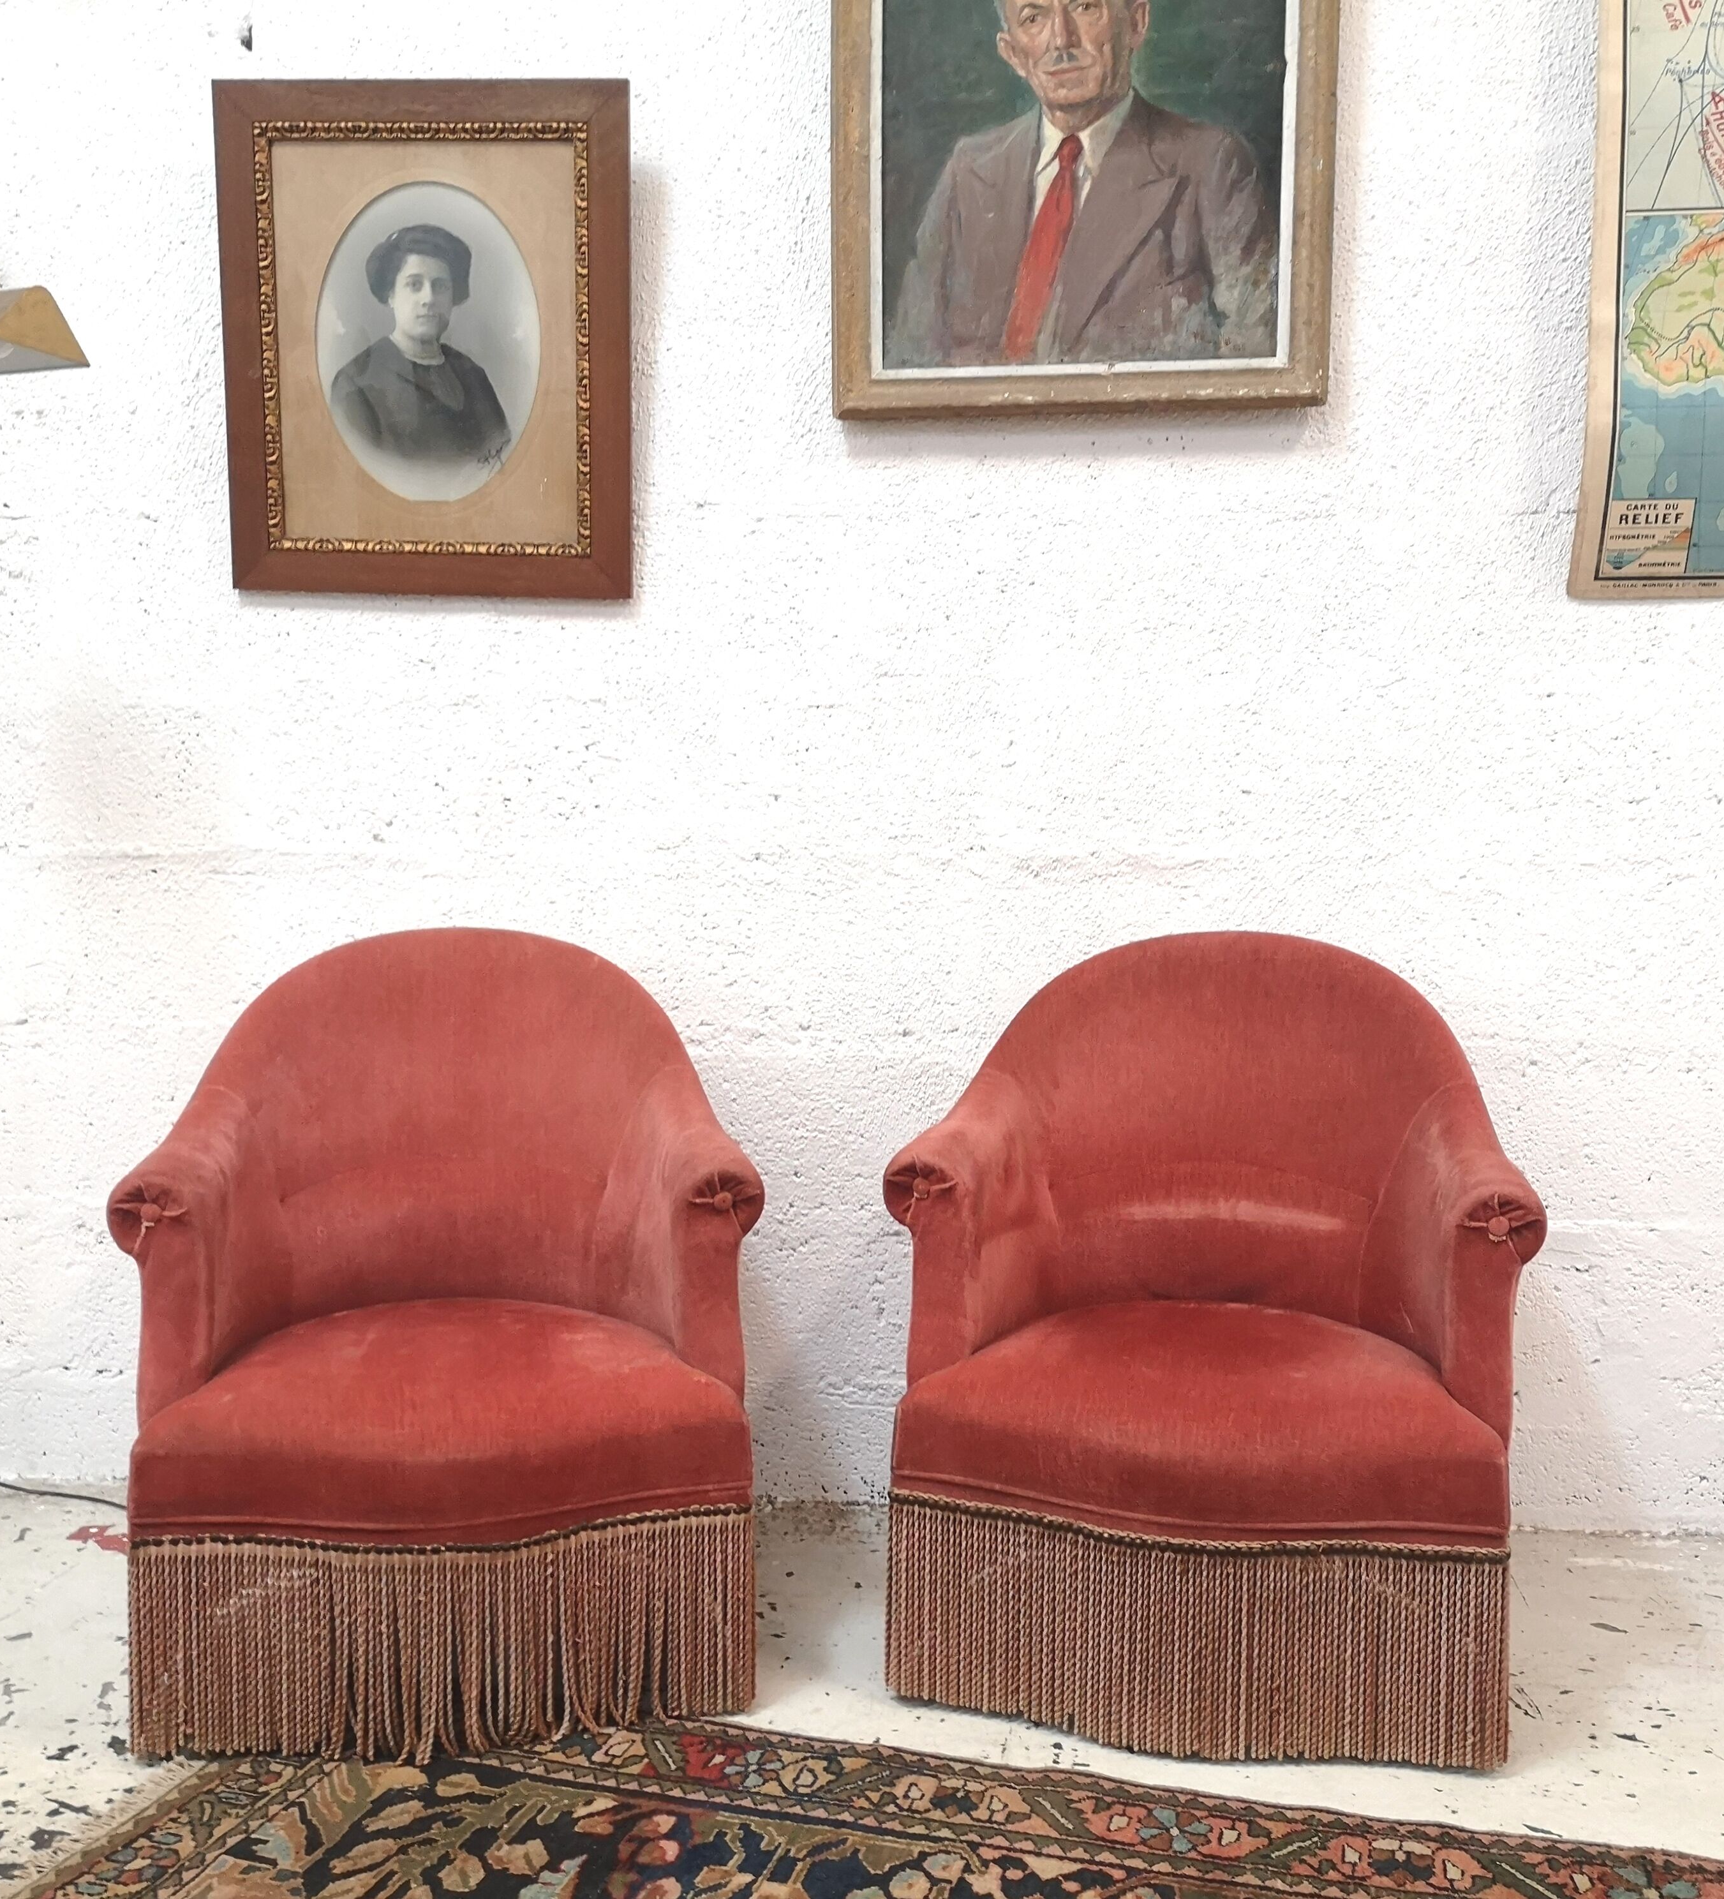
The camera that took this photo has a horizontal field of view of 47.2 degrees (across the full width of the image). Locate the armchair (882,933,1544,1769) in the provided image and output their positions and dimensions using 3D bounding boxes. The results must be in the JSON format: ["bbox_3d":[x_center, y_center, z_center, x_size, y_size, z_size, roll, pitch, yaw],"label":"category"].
[{"bbox_3d":[0.379,0.366,2.130,0.632,0.735,0.600,1,5,14],"label":"armchair"}]

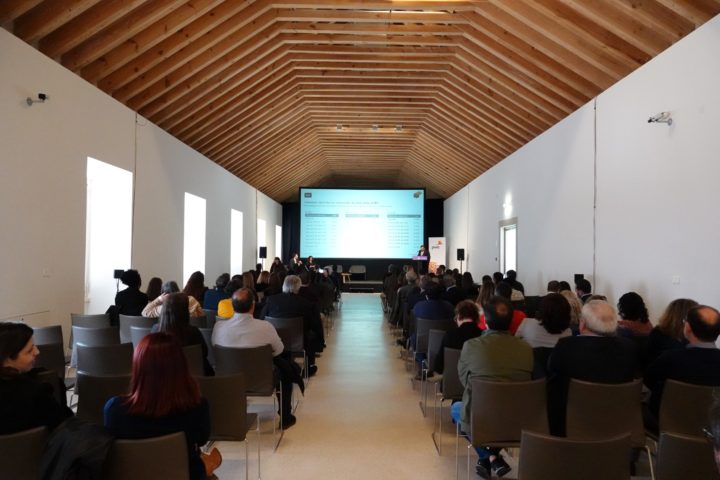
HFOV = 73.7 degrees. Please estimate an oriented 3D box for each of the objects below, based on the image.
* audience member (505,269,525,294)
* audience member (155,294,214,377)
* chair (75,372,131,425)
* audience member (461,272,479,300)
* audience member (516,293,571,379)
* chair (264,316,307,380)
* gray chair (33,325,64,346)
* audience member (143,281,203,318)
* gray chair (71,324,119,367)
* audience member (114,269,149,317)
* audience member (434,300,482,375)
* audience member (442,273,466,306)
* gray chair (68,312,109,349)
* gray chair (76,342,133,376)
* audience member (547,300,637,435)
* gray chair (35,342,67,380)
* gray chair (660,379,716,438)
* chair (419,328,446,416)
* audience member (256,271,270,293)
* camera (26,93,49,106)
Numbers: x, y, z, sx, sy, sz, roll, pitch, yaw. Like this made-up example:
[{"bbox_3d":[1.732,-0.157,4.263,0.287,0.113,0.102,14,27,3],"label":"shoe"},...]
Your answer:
[{"bbox_3d":[2.829,1.226,9.120,0.520,1.280,0.750,1,-2,0],"label":"audience member"},{"bbox_3d":[-1.447,1.036,4.062,0.500,1.230,0.700,1,-2,0],"label":"audience member"},{"bbox_3d":[-1.463,1.224,3.109,0.500,0.850,0.550,1,-2,0],"label":"chair"},{"bbox_3d":[2.070,1.252,9.397,0.480,1.230,0.700,1,-2,0],"label":"audience member"},{"bbox_3d":[1.453,1.062,3.972,0.500,1.235,0.700,1,-2,0],"label":"audience member"},{"bbox_3d":[-0.869,1.291,5.658,0.490,0.840,0.550,1,-2,0],"label":"chair"},{"bbox_3d":[-3.089,1.251,4.840,0.490,0.850,0.560,1,-2,0],"label":"gray chair"},{"bbox_3d":[-2.191,1.092,5.814,0.700,1.220,0.720,1,-2,0],"label":"audience member"},{"bbox_3d":[-2.544,1.256,4.848,0.490,0.850,0.560,1,-2,0],"label":"gray chair"},{"bbox_3d":[-3.092,1.071,6.577,0.500,1.320,0.780,1,-2,0],"label":"audience member"},{"bbox_3d":[0.873,1.109,4.179,0.540,1.200,0.750,1,-2,0],"label":"audience member"},{"bbox_3d":[1.441,1.190,7.653,0.520,1.280,0.750,1,-2,0],"label":"audience member"},{"bbox_3d":[-3.067,1.280,5.749,0.490,0.850,0.560,1,-2,0],"label":"gray chair"},{"bbox_3d":[-1.999,1.248,4.010,0.500,0.850,0.550,1,-2,0],"label":"gray chair"},{"bbox_3d":[1.383,1.018,3.065,0.540,1.290,0.800,1,-2,0],"label":"audience member"},{"bbox_3d":[-2.501,1.226,3.889,0.490,0.850,0.560,1,-2,0],"label":"gray chair"},{"bbox_3d":[2.032,1.259,3.086,0.500,0.850,0.550,1,-2,0],"label":"gray chair"},{"bbox_3d":[0.863,1.279,4.762,0.490,0.840,0.550,1,-2,0],"label":"chair"},{"bbox_3d":[-1.817,1.215,9.070,0.460,1.220,0.780,1,-2,0],"label":"audience member"},{"bbox_3d":[-4.331,-1.881,6.440,0.250,0.170,0.250,1,-2,-27],"label":"camera"}]

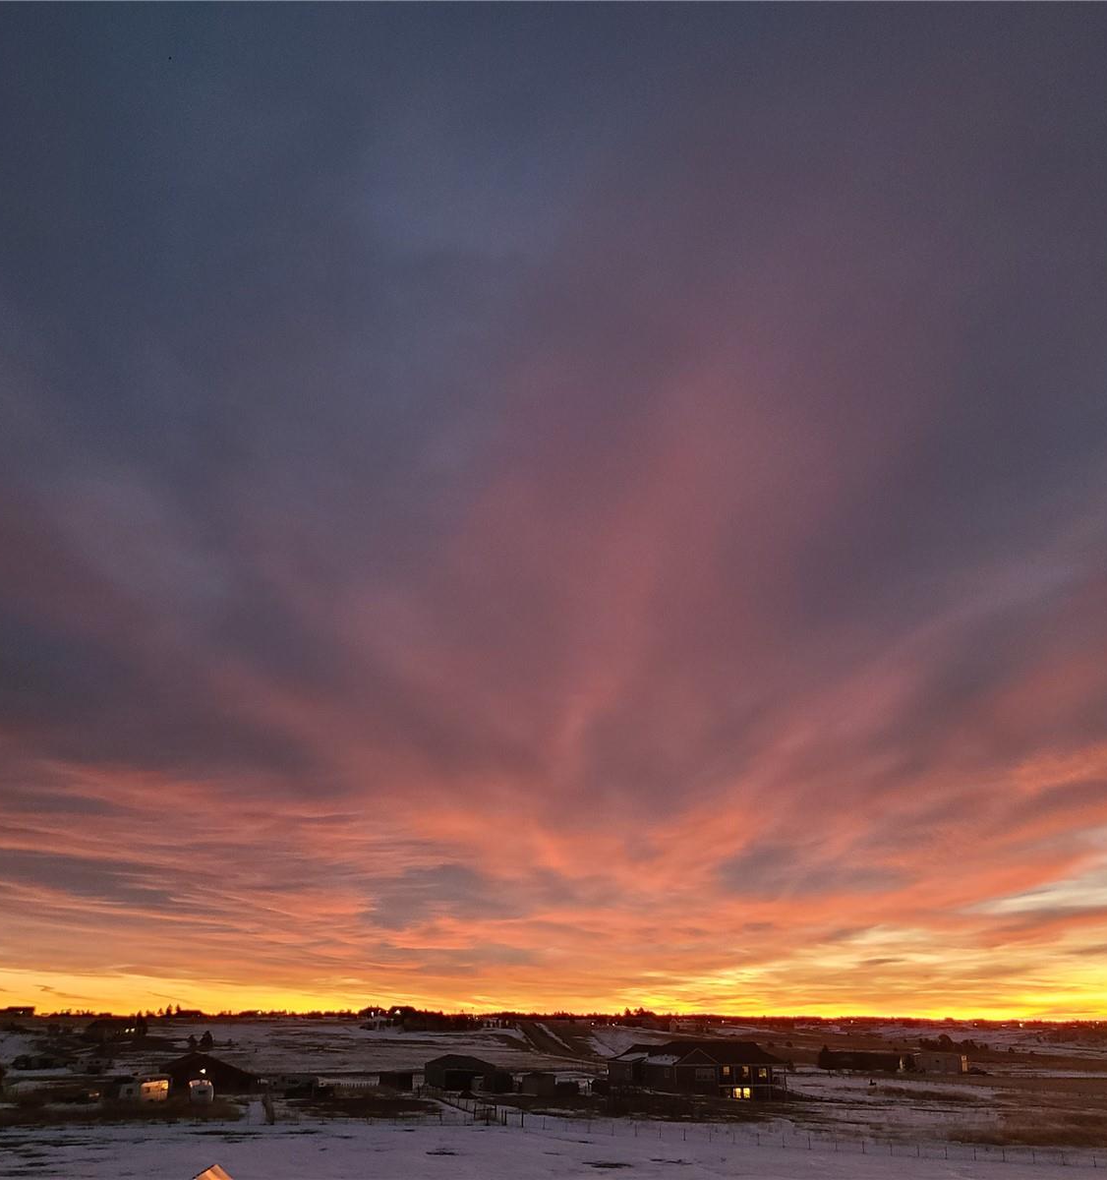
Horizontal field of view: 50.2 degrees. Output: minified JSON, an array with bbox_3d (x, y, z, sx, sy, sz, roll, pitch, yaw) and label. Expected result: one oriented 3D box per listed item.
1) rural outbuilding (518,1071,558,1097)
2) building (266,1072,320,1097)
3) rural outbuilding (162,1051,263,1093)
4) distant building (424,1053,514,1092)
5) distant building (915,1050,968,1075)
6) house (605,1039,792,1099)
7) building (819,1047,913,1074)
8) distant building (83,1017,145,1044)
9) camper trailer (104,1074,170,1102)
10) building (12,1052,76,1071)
[{"bbox_3d":[-1.800,66.690,159.500,4.130,2.910,4.000,-9,-22,23],"label":"rural outbuilding"},{"bbox_3d":[-34.890,66.640,159.060,6.700,2.700,3.200,4,-20,-11],"label":"building"},{"bbox_3d":[-47.320,66.920,164.150,12.210,4.910,12.000,4,-20,-11],"label":"rural outbuilding"},{"bbox_3d":[-12.430,70.340,172.430,10.880,4.580,9.000,7,-21,-19],"label":"distant building"},{"bbox_3d":[73.930,90.040,225.250,8.960,3.850,6.000,-8,-21,21],"label":"distant building"},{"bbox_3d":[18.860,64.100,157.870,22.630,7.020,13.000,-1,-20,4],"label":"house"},{"bbox_3d":[60.650,91.560,229.620,16.870,3.500,8.000,-9,-22,22],"label":"building"},{"bbox_3d":[-140.180,140.820,377.590,16.890,6.680,12.000,5,-21,-14],"label":"distant building"},{"bbox_3d":[-50.854,61.212,145.000,6.929,3.174,2.500,0,-20,0],"label":"camper trailer"},{"bbox_3d":[-91.700,85.090,212.970,9.040,2.720,7.000,3,-20,-9],"label":"building"}]

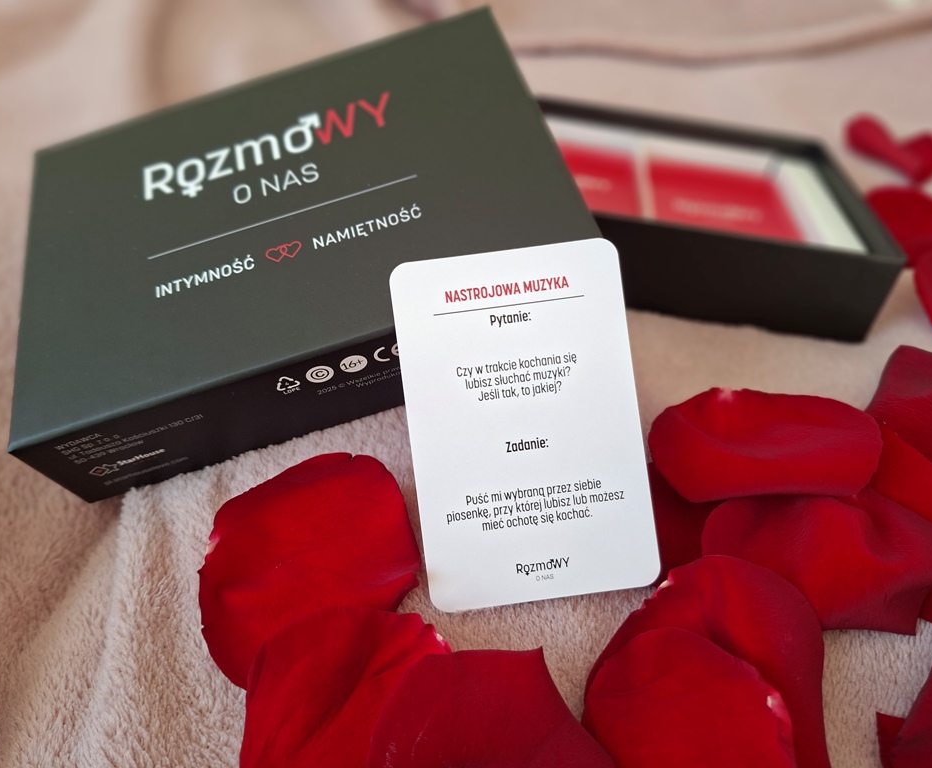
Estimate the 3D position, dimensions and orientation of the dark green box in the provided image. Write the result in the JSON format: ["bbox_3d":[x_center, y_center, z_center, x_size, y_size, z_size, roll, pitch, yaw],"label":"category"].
[{"bbox_3d":[-0.053,-0.048,0.224,0.167,0.036,0.120,-17,60,1],"label":"dark green box"}]

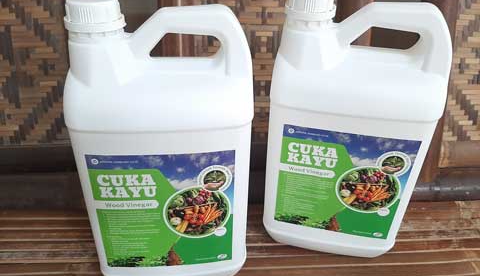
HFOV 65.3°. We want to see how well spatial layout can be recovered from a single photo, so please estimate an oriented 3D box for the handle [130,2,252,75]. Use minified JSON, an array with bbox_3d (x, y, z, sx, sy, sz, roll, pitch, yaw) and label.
[{"bbox_3d":[-0.045,-0.095,0.364,0.115,0.067,0.035,-2,30,-6],"label":"handle"}]

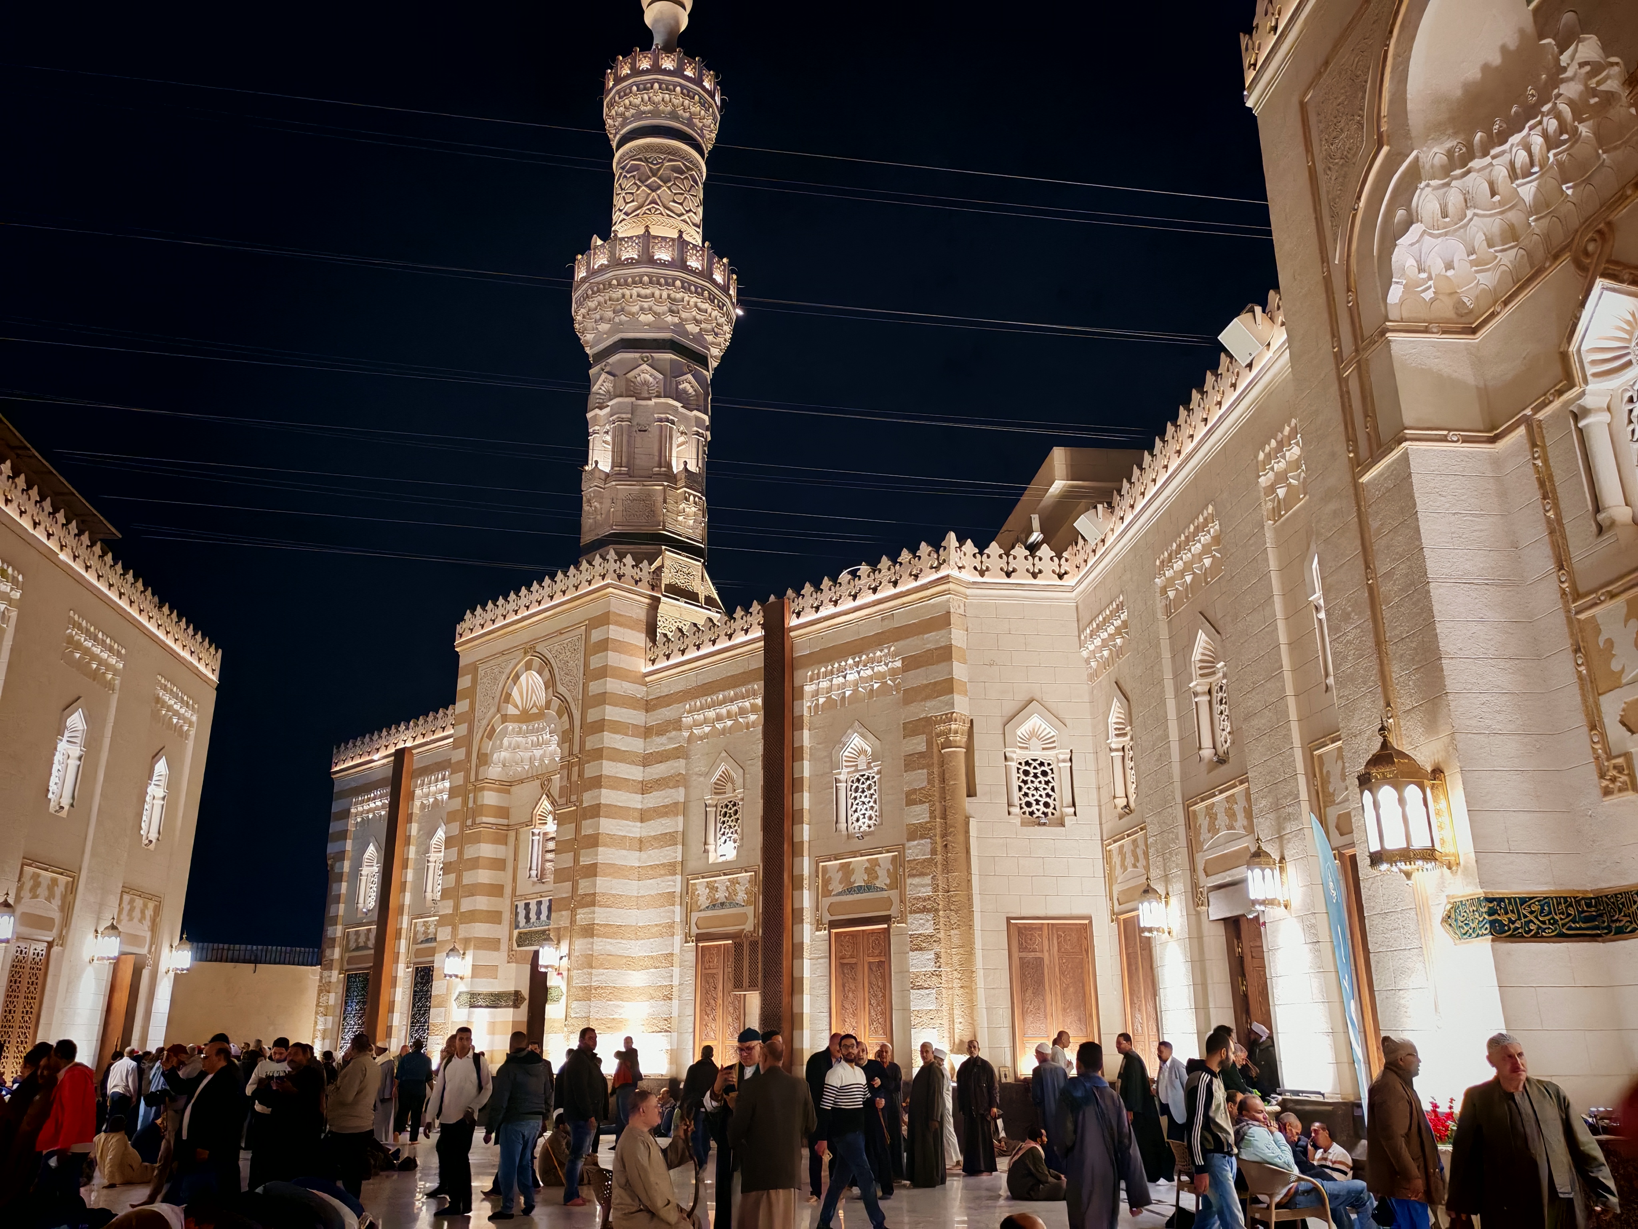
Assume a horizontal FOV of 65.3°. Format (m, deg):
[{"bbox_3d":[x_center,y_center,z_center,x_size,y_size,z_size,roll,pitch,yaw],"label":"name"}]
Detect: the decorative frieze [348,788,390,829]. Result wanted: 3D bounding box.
[{"bbox_3d":[-12.479,5.334,35.326,2.227,0.800,0.253,-18,-25,42],"label":"decorative frieze"}]

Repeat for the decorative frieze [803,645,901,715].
[{"bbox_3d":[0.618,1.188,23.173,2.277,0.800,0.253,-18,-25,42],"label":"decorative frieze"}]

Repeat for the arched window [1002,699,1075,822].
[{"bbox_3d":[3.675,2.547,21.389,1.184,2.035,0.263,2,-19,-6],"label":"arched window"}]

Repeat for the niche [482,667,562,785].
[{"bbox_3d":[-6.682,2.539,30.792,3.300,2.400,0.850,-18,-25,42],"label":"niche"}]

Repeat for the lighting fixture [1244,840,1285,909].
[{"bbox_3d":[5.479,3.164,15.674,0.450,0.950,0.390,2,-19,-6],"label":"lighting fixture"}]

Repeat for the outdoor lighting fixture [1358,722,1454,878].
[{"bbox_3d":[4.802,1.522,10.546,0.700,1.360,0.600,2,-19,-6],"label":"outdoor lighting fixture"}]

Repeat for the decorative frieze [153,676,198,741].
[{"bbox_3d":[-14.050,2.112,27.745,0.220,0.950,2.300,2,-19,-6],"label":"decorative frieze"}]

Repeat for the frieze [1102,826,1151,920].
[{"bbox_3d":[5.191,4.385,21.609,0.130,1.400,2.150,2,-19,-6],"label":"frieze"}]

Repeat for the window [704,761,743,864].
[{"bbox_3d":[-1.926,4.144,26.795,1.220,2.050,0.250,-18,-25,42],"label":"window"}]

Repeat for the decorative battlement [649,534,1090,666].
[{"bbox_3d":[0.431,-0.018,26.600,10.200,0.850,2.100,-18,-25,42],"label":"decorative battlement"}]

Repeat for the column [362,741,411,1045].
[{"bbox_3d":[-11.831,8.324,35.068,0.570,9.350,0.280,-18,-25,42],"label":"column"}]

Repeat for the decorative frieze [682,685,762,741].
[{"bbox_3d":[-1.914,1.998,25.546,2.277,0.800,0.253,-18,-25,42],"label":"decorative frieze"}]

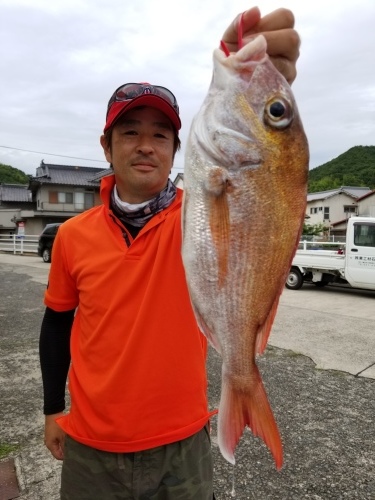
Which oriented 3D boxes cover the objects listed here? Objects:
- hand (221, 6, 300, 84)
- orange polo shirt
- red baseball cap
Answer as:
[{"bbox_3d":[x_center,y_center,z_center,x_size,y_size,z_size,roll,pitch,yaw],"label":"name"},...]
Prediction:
[{"bbox_3d":[0.089,-0.246,0.460,0.098,0.100,0.105,0,3,3],"label":"hand"},{"bbox_3d":[-0.122,0.140,0.940,0.470,0.680,0.290,0,3,0],"label":"orange polo shirt"},{"bbox_3d":[-0.108,-0.345,0.910,0.180,0.140,0.260,-1,3,-11],"label":"red baseball cap"}]

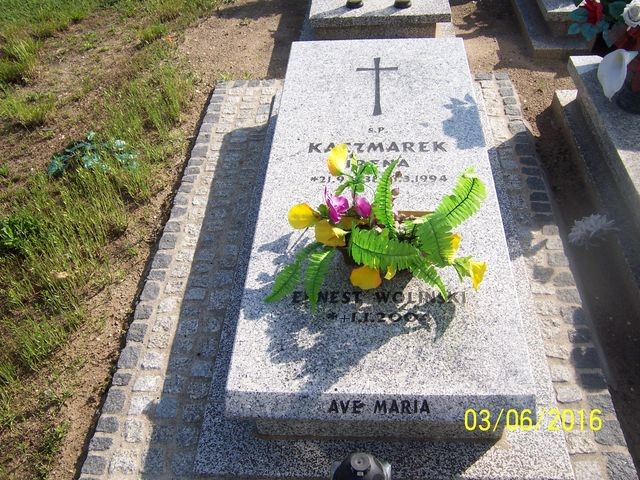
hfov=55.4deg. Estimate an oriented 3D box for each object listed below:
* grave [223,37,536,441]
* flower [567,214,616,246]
[{"bbox_3d":[0.191,-0.140,2.042,0.700,0.280,1.630,0,44,4],"label":"grave"},{"bbox_3d":[0.972,-0.037,2.177,0.140,0.080,0.130,0,44,4],"label":"flower"}]

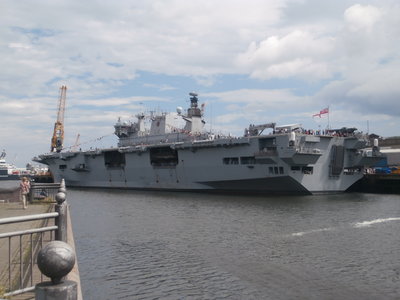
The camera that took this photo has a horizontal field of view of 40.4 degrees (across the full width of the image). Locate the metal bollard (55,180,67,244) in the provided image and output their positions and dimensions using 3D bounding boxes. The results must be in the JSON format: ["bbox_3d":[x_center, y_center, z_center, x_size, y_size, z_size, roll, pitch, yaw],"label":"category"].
[{"bbox_3d":[-2.020,1.193,7.900,0.172,1.460,0.172,0,-2,0],"label":"metal bollard"}]

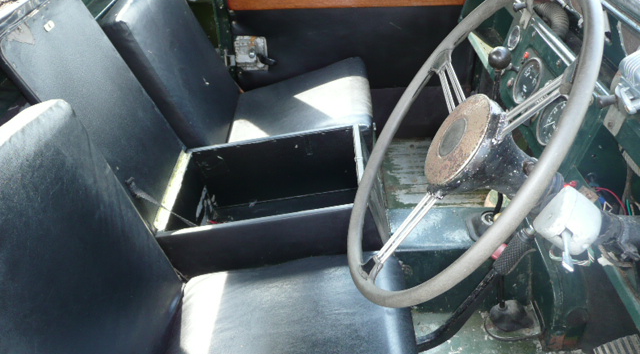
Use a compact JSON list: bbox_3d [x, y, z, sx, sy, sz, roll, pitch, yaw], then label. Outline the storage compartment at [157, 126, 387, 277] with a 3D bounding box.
[{"bbox_3d":[-0.095,0.074,1.313,0.505,0.210,0.327,-9,36,6],"label":"storage compartment"}]

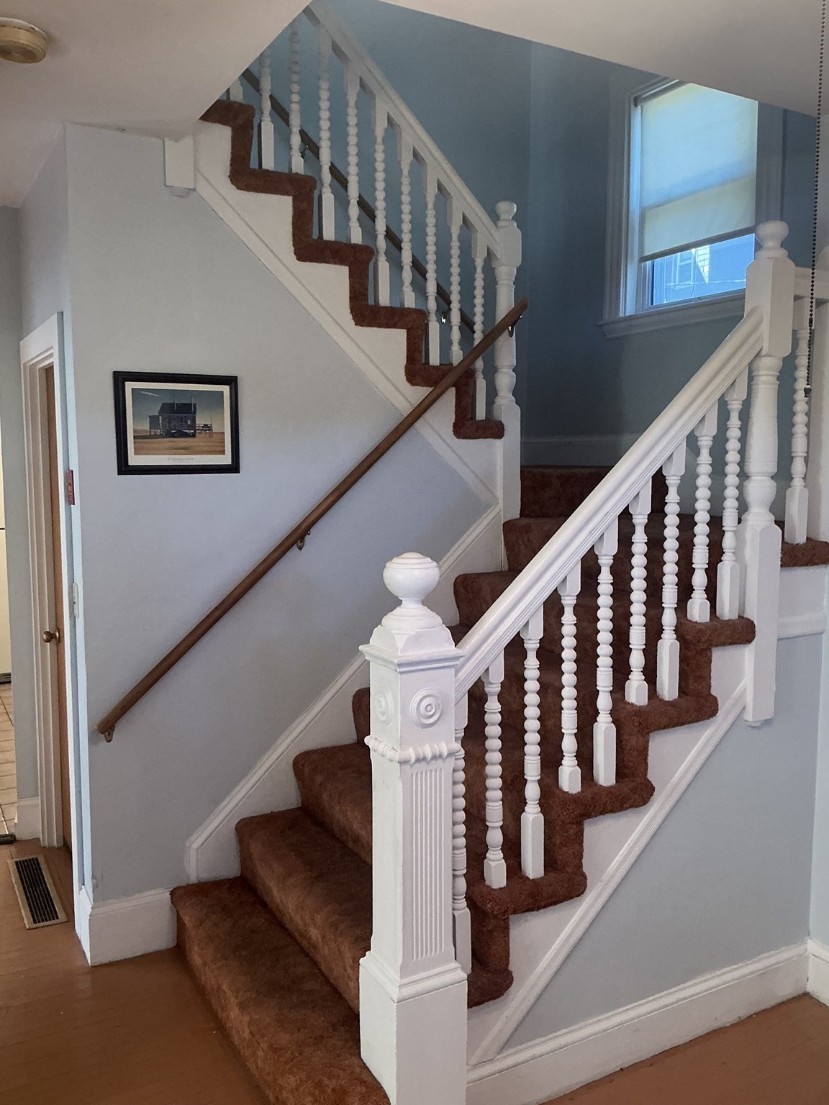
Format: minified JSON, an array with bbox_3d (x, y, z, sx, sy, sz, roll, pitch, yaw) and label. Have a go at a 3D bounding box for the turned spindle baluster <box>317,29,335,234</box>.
[{"bbox_3d":[-0.310,-1.454,3.116,0.044,0.710,0.044,-3,7,-30],"label":"turned spindle baluster"}]

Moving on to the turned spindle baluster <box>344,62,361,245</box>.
[{"bbox_3d":[-0.217,-1.412,3.174,0.044,0.620,0.044,-3,7,-30],"label":"turned spindle baluster"}]

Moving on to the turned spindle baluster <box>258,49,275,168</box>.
[{"bbox_3d":[-0.503,-1.643,2.987,0.044,0.710,0.044,-3,7,-30],"label":"turned spindle baluster"}]

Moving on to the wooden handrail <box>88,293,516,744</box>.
[{"bbox_3d":[-0.278,-0.205,3.145,2.192,0.046,0.046,-47,25,-18],"label":"wooden handrail"}]

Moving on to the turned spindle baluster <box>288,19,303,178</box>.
[{"bbox_3d":[-0.409,-1.606,3.045,0.044,0.620,0.044,-3,7,-30],"label":"turned spindle baluster"}]

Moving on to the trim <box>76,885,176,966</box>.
[{"bbox_3d":[-0.973,1.231,3.035,0.290,0.204,0.150,-3,7,-30],"label":"trim"}]

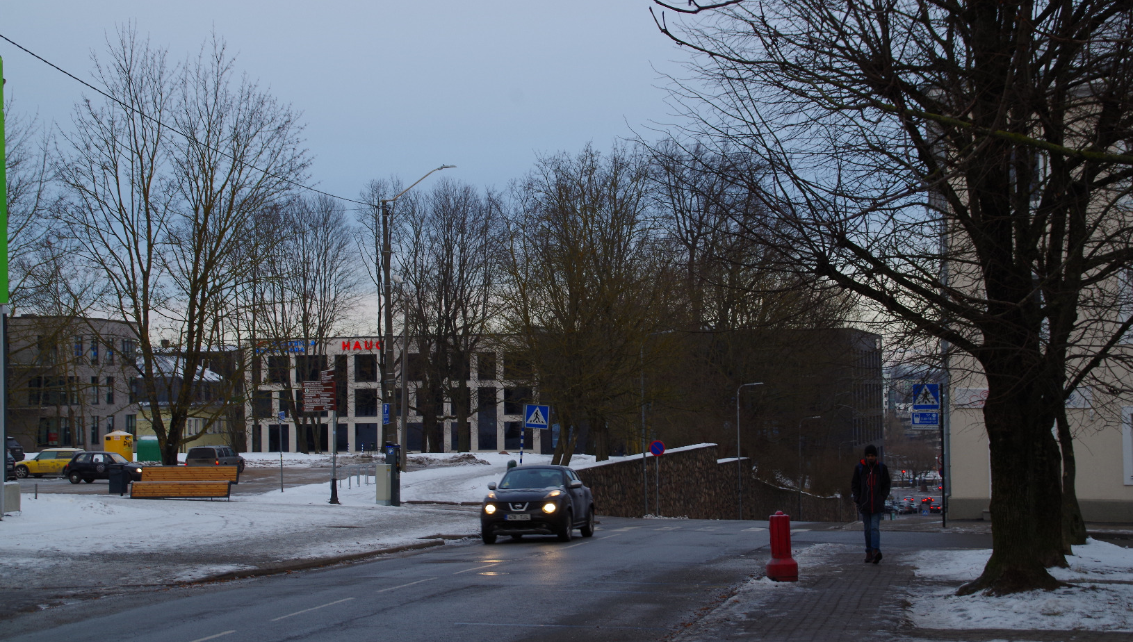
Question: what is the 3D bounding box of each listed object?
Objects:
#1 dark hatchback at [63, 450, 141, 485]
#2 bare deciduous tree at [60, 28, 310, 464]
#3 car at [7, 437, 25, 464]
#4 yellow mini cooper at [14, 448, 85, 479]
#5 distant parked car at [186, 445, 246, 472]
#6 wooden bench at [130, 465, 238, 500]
[{"bbox_3d":[-21.623,6.872,88.028,3.700,1.430,1.585,-1,-2,15],"label":"dark hatchback"},{"bbox_3d":[-12.333,-1.906,61.000,8.100,15.200,8.000,-1,-2,0],"label":"bare deciduous tree"},{"bbox_3d":[-33.362,7.479,107.628,4.600,1.680,1.850,-1,-2,15],"label":"car"},{"bbox_3d":[-24.953,6.925,91.528,3.750,1.430,1.690,-1,-2,15],"label":"yellow mini cooper"},{"bbox_3d":[-17.978,7.107,96.530,1.740,1.520,4.500,-1,-2,8],"label":"distant parked car"},{"bbox_3d":[-11.205,4.716,55.220,2.950,1.020,0.850,-1,-2,7],"label":"wooden bench"}]

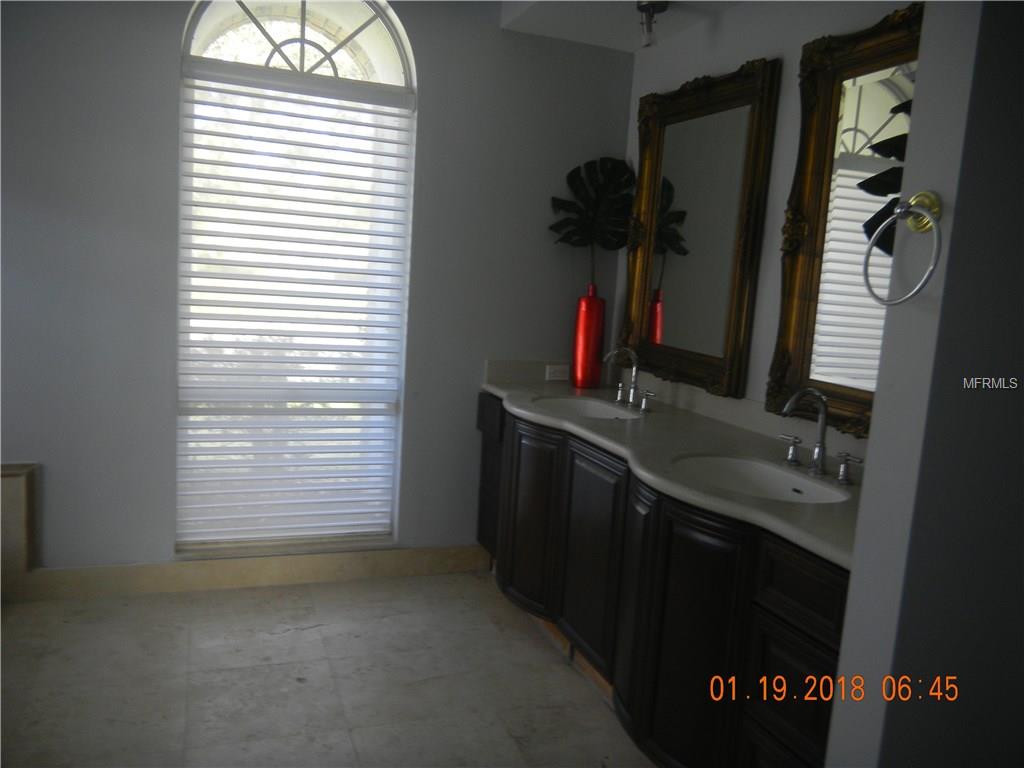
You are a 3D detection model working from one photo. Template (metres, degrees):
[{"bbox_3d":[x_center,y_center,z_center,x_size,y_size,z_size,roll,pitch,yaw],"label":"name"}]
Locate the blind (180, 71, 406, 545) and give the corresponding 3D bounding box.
[{"bbox_3d":[-0.893,-0.270,3.409,0.880,1.853,0.070,1,7,-20],"label":"blind"}]

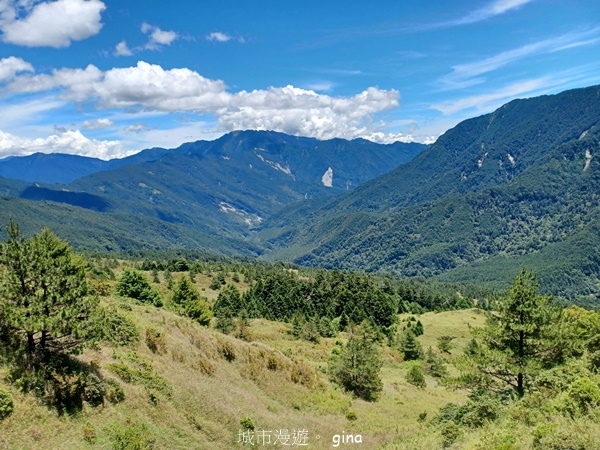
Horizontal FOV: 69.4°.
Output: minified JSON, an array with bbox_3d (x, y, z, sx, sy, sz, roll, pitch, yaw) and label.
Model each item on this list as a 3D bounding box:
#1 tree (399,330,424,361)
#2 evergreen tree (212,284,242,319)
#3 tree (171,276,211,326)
[{"bbox_3d":[11.731,12.686,46.000,2.470,3.330,2.400,0,6,0],"label":"tree"},{"bbox_3d":[-11.378,12.156,68.000,4.570,5.540,4.430,0,6,0],"label":"evergreen tree"},{"bbox_3d":[-14.405,10.063,57.000,5.100,6.450,4.950,0,6,0],"label":"tree"}]

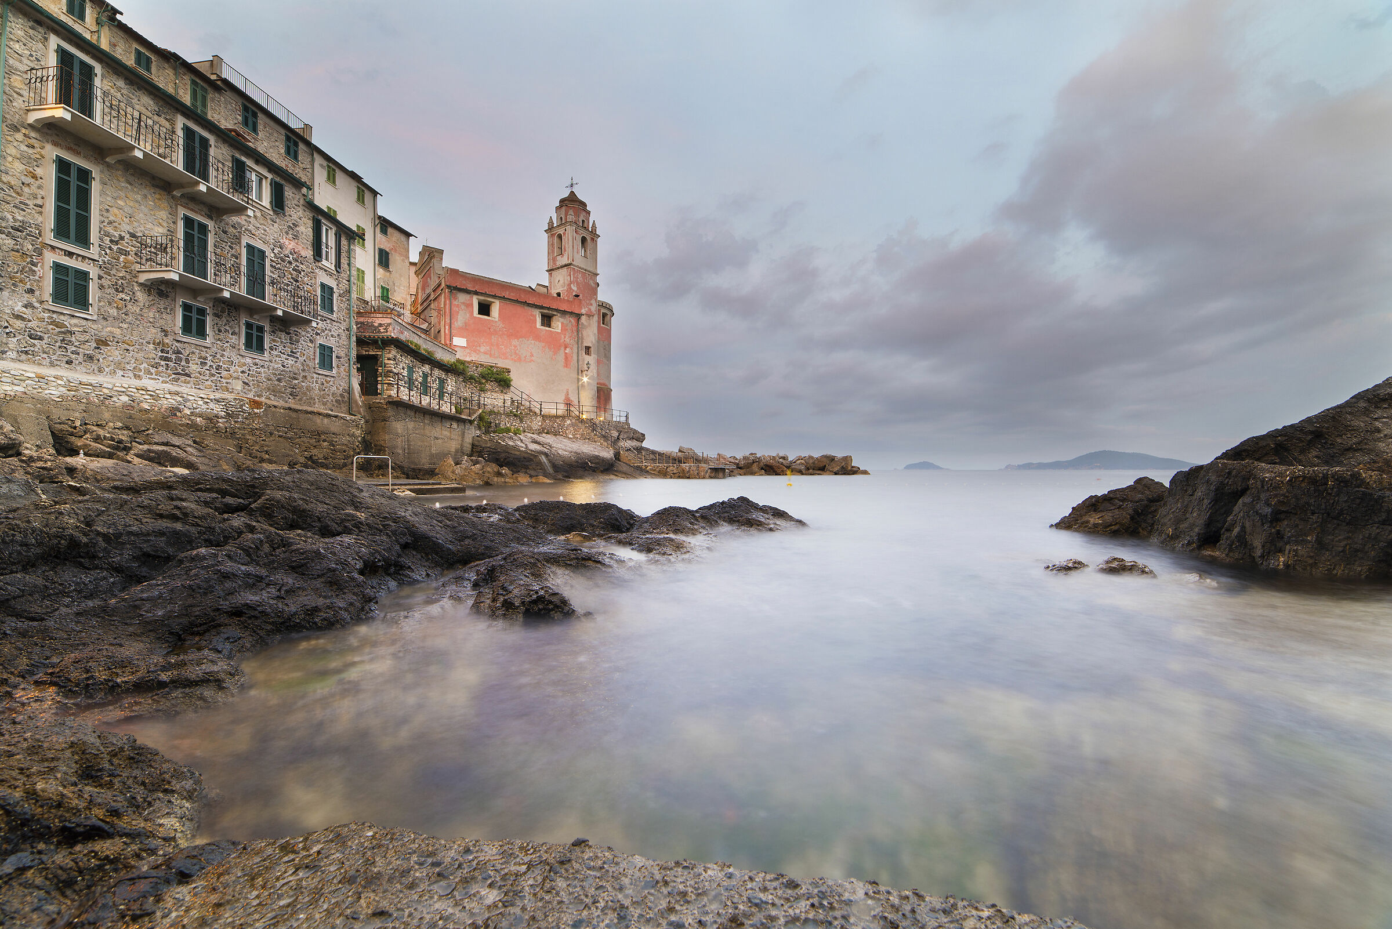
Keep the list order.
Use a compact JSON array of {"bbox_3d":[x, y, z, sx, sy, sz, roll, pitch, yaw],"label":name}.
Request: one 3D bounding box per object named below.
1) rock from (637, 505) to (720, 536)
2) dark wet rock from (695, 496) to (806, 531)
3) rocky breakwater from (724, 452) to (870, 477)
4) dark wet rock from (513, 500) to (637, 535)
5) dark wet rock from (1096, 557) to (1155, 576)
[{"bbox_3d":[-0.250,0.743,7.600,1.150,0.400,0.950,0,-1,-10],"label":"rock"},{"bbox_3d":[0.820,0.711,8.400,1.550,0.480,1.200,0,-1,-15],"label":"dark wet rock"},{"bbox_3d":[15.300,-0.043,82.000,21.000,3.400,6.000,0,-1,-8],"label":"rocky breakwater"},{"bbox_3d":[-1.600,0.710,7.250,1.500,0.460,1.100,0,-1,-5],"label":"dark wet rock"},{"bbox_3d":[3.640,0.849,4.600,0.400,0.130,0.280,0,-1,30],"label":"dark wet rock"}]

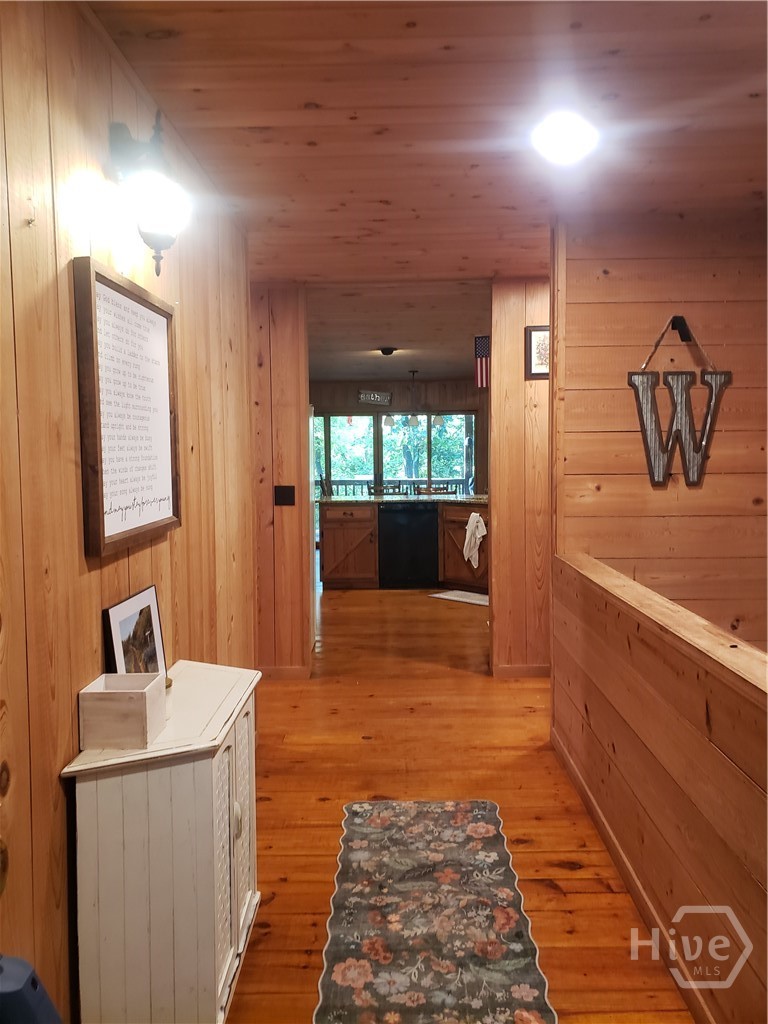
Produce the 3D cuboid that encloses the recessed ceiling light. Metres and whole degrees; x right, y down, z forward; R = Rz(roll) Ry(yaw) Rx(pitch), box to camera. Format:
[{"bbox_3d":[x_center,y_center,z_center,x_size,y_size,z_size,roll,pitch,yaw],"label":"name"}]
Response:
[{"bbox_3d":[0.584,-1.209,2.489,0.200,0.050,0.200,-1,4,1],"label":"recessed ceiling light"}]

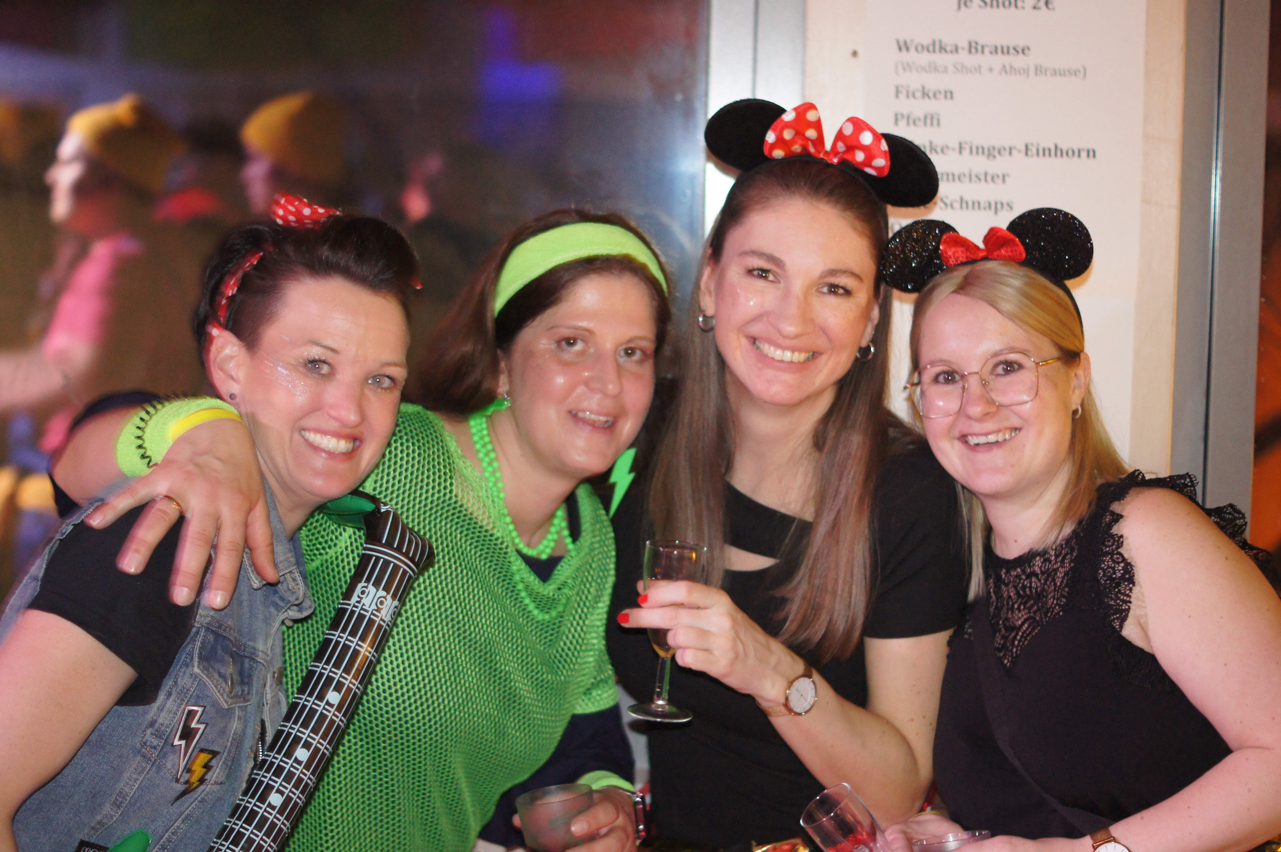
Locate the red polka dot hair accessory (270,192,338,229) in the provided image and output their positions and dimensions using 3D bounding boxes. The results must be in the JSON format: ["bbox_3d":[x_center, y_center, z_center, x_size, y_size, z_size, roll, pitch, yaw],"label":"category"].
[{"bbox_3d":[-0.287,-0.183,2.280,0.060,0.032,0.036,12,3,-23],"label":"red polka dot hair accessory"}]

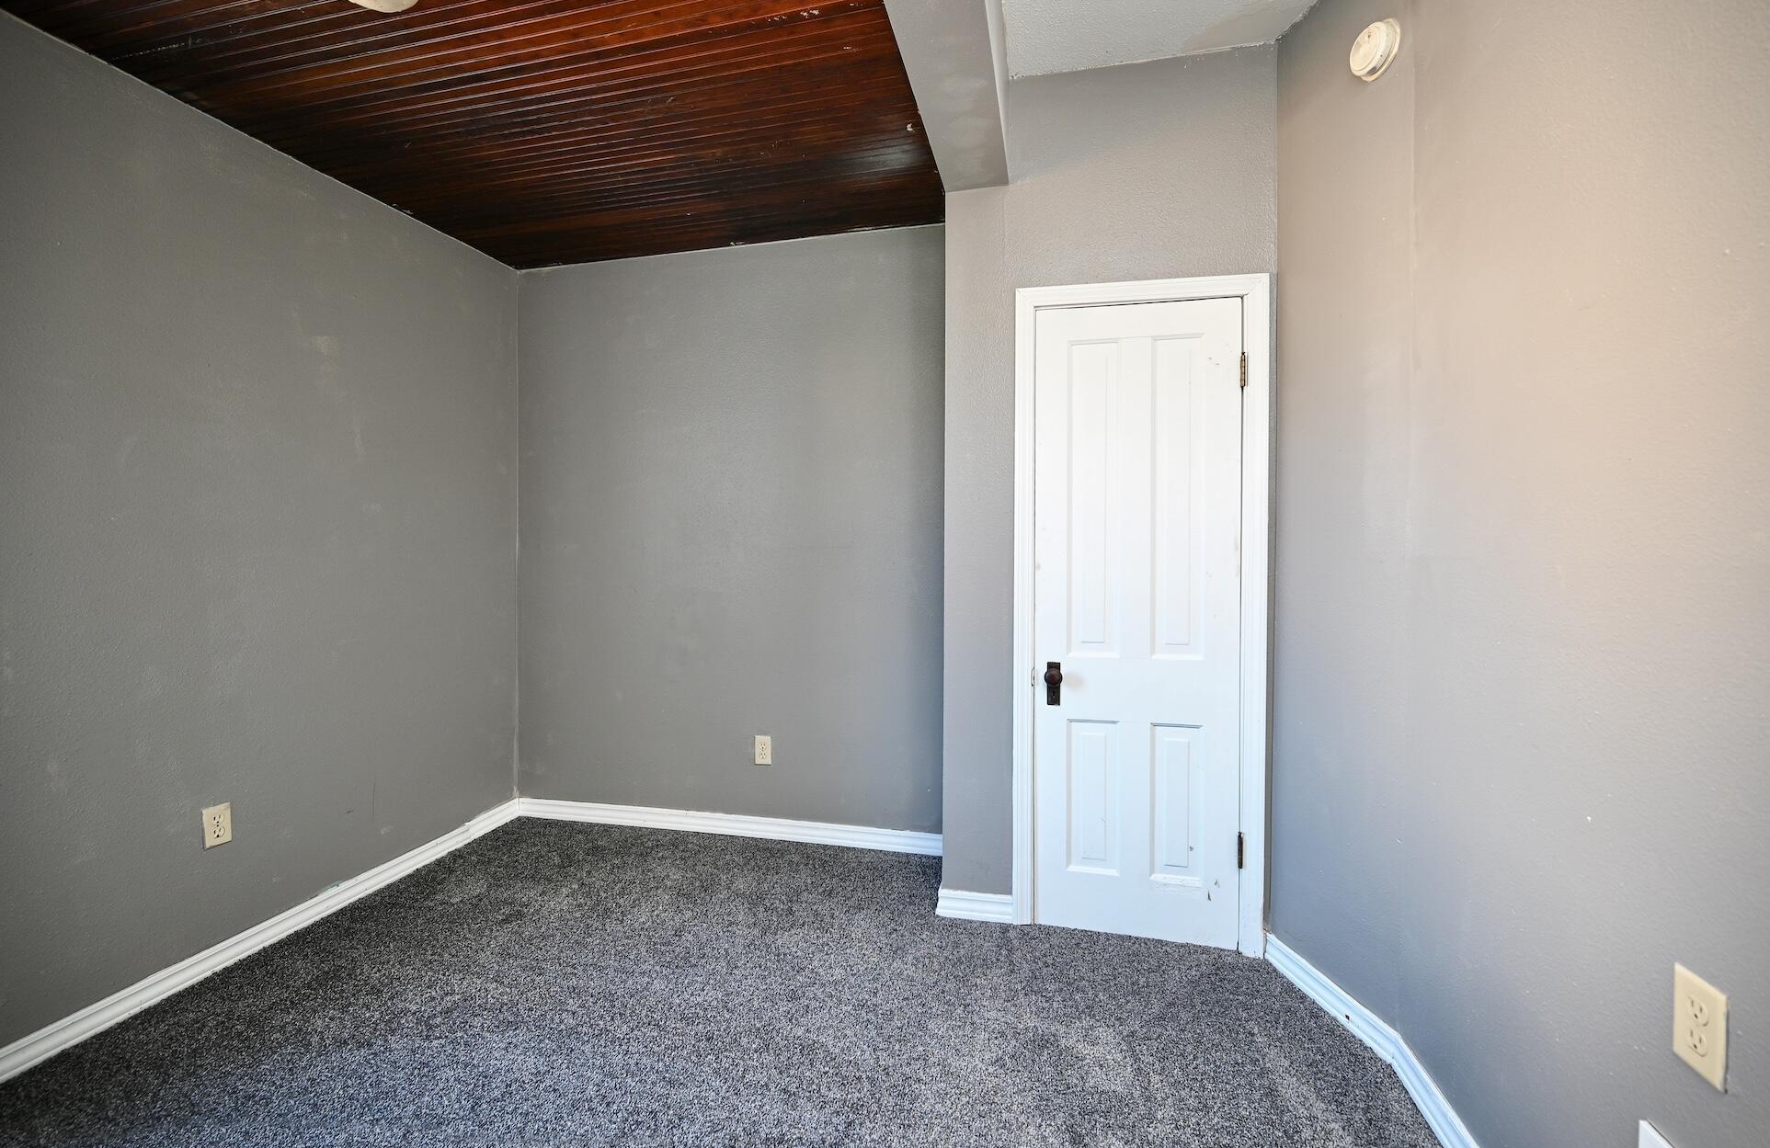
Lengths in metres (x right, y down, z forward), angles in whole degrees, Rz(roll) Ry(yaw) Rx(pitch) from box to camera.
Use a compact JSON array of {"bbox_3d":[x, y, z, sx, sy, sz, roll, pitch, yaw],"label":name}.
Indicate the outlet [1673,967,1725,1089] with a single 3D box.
[{"bbox_3d":[1.006,0.558,0.850,0.010,0.114,0.070,0,0,16],"label":"outlet"}]

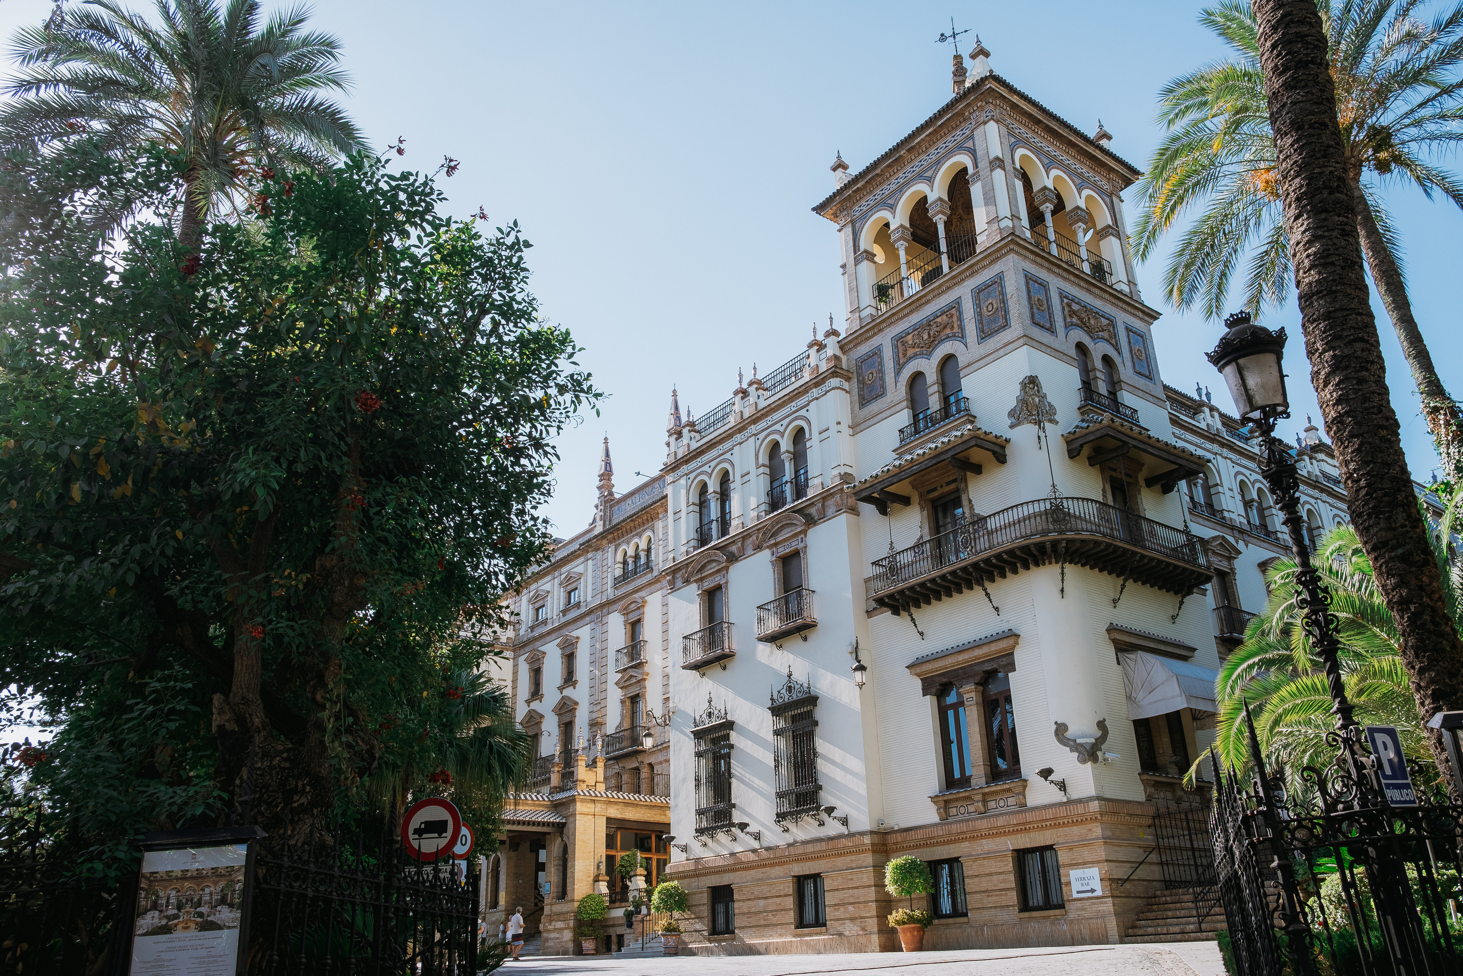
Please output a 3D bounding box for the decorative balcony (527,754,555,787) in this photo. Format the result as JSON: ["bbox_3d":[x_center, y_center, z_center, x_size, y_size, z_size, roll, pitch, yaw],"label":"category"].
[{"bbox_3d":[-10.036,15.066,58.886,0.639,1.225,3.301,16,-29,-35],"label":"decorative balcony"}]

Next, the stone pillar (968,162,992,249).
[{"bbox_3d":[7.561,-8.387,33.071,0.450,2.900,0.450,16,-29,-35],"label":"stone pillar"}]

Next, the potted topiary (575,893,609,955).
[{"bbox_3d":[-5.432,16.925,42.755,1.280,2.270,1.280,-2,-24,-1],"label":"potted topiary"}]

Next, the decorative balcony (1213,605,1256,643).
[{"bbox_3d":[16.023,4.486,34.376,2.119,1.070,0.567,16,-29,-35],"label":"decorative balcony"}]

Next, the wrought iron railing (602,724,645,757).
[{"bbox_3d":[-4.950,11.882,51.385,0.550,1.000,2.700,16,-29,-35],"label":"wrought iron railing"}]

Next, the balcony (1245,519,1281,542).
[{"bbox_3d":[18.543,1.713,38.345,1.980,0.824,0.128,16,-29,-35],"label":"balcony"}]

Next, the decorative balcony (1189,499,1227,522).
[{"bbox_3d":[16.760,0.884,38.517,2.300,0.750,0.150,16,-29,-35],"label":"decorative balcony"}]

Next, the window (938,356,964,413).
[{"bbox_3d":[6.627,-3.034,32.787,0.234,2.045,0.937,16,-29,-35],"label":"window"}]

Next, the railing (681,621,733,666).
[{"bbox_3d":[-0.731,5.006,34.965,0.535,0.995,2.087,16,-29,-35],"label":"railing"}]

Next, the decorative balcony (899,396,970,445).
[{"bbox_3d":[5.563,-1.807,30.111,0.278,0.471,2.440,16,-29,-35],"label":"decorative balcony"}]

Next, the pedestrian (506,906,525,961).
[{"bbox_3d":[-7.451,15.529,38.298,0.500,1.720,0.500,10,-26,-25],"label":"pedestrian"}]

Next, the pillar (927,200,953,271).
[{"bbox_3d":[6.708,-7.857,34.809,0.564,2.716,0.564,16,-29,-35],"label":"pillar"}]

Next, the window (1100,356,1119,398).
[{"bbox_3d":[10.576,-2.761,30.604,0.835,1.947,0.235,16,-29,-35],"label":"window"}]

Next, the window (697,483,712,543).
[{"bbox_3d":[-0.913,0.902,40.352,0.250,2.542,0.920,16,-29,-35],"label":"window"}]

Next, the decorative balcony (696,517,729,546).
[{"bbox_3d":[-0.675,1.691,39.914,0.234,1.065,2.077,16,-29,-35],"label":"decorative balcony"}]

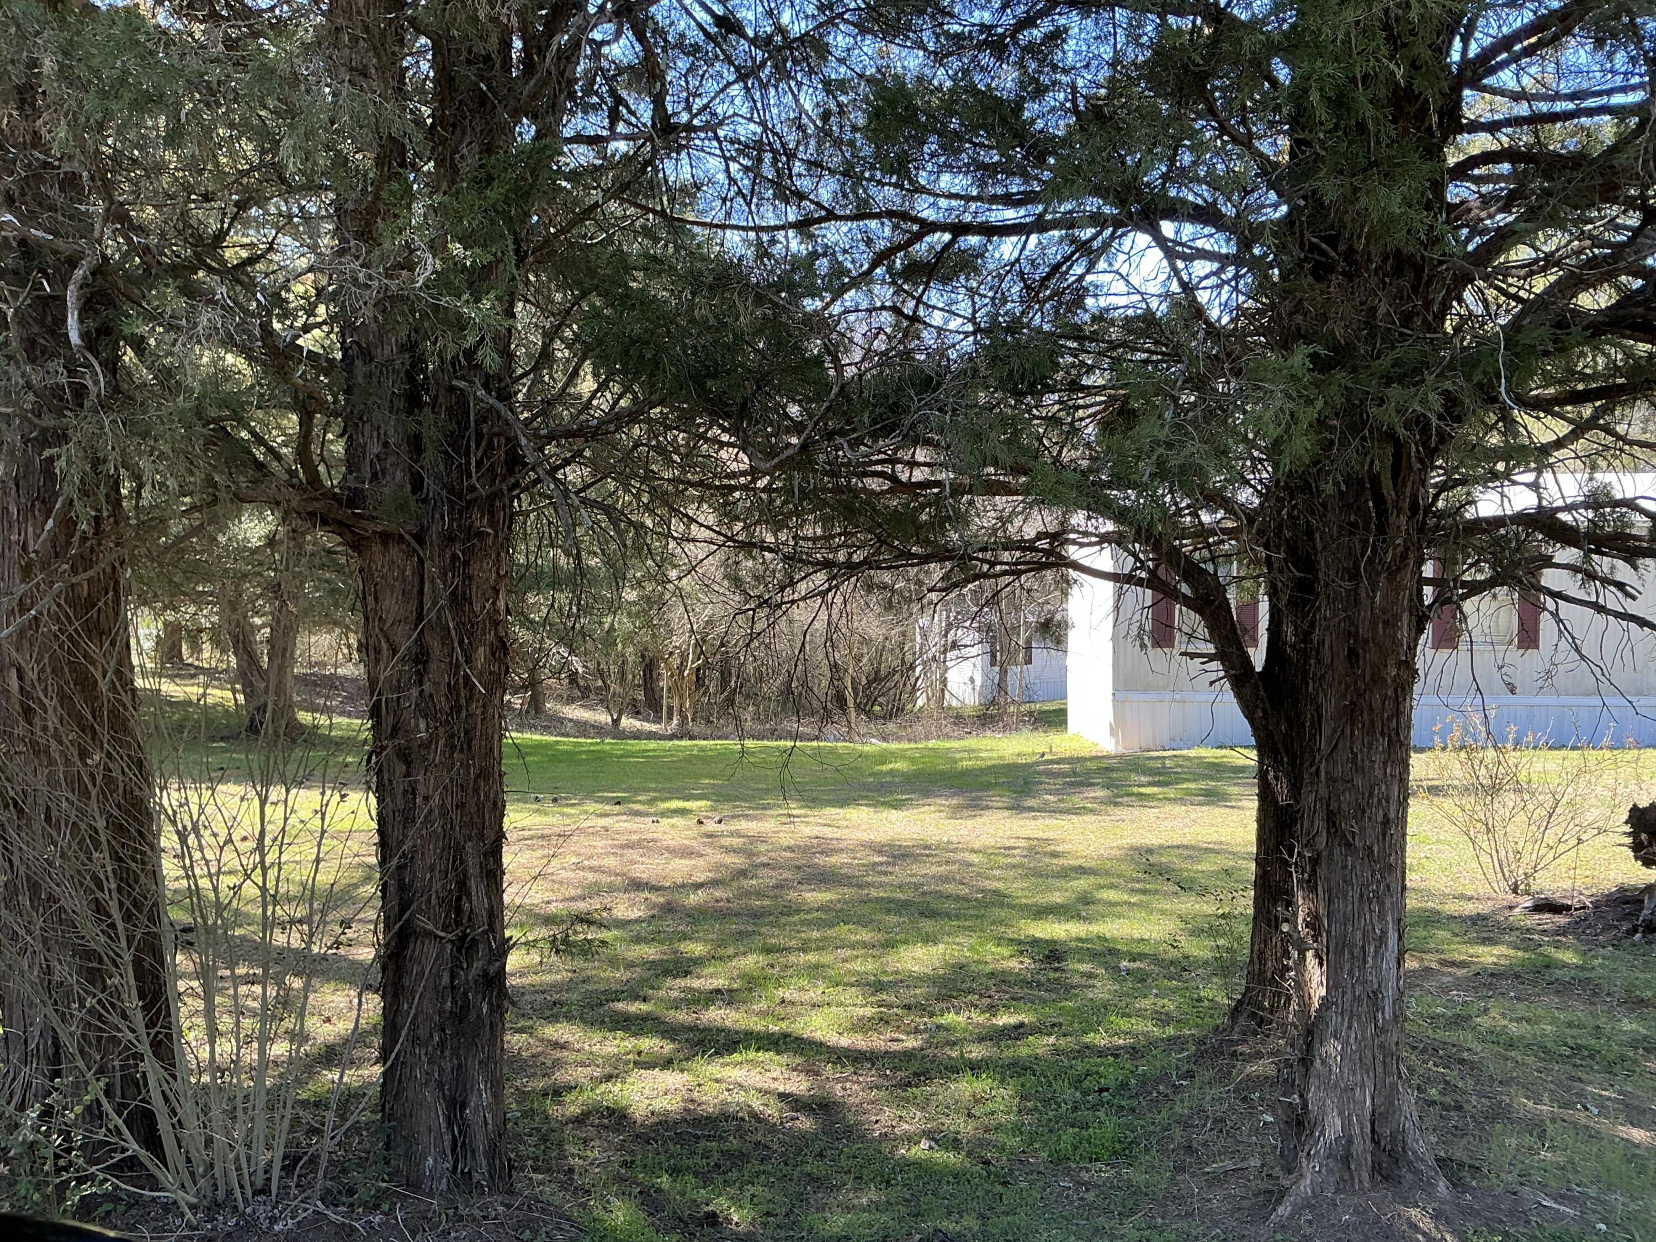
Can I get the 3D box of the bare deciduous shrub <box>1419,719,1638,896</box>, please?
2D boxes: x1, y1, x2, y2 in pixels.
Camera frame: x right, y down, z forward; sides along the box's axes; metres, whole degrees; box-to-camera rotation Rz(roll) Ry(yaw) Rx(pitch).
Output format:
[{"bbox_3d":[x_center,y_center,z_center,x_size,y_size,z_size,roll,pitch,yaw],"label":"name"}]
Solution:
[{"bbox_3d":[4.390,1.150,8.400,1.300,1.150,1.200,0,0,0],"label":"bare deciduous shrub"}]

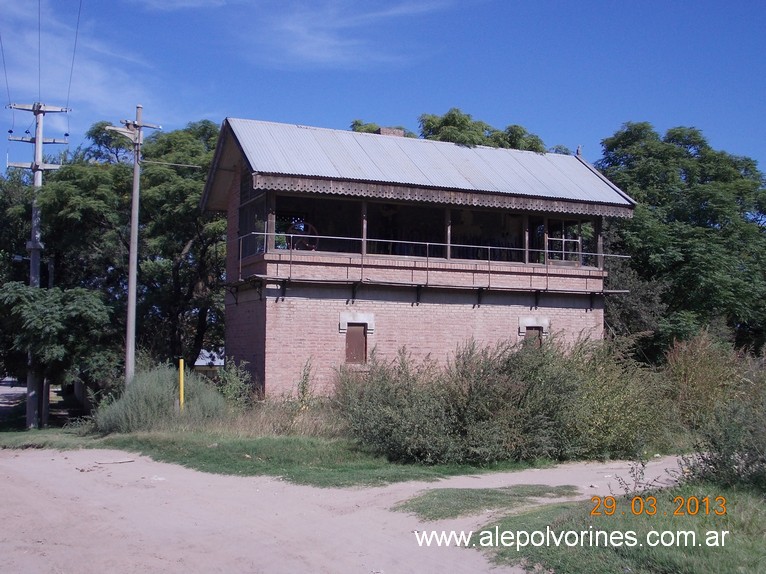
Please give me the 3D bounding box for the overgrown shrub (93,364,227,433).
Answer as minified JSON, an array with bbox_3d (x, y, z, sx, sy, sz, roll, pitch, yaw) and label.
[{"bbox_3d":[-4.403,2.161,18.743,2.600,1.264,2.100,1,-5,-13],"label":"overgrown shrub"}]

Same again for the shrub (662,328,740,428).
[{"bbox_3d":[6.305,1.847,18.772,1.500,2.052,1.400,-1,-5,18],"label":"shrub"}]

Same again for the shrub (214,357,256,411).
[{"bbox_3d":[-3.240,2.141,20.757,0.980,1.159,0.950,1,-4,-9],"label":"shrub"}]

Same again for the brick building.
[{"bbox_3d":[0.851,-0.371,24.691,10.190,7.130,4.923,2,-5,-24],"label":"brick building"}]

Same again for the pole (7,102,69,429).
[{"bbox_3d":[-8.126,-0.566,22.293,1.472,7.653,0.350,1,-5,-13],"label":"pole"}]

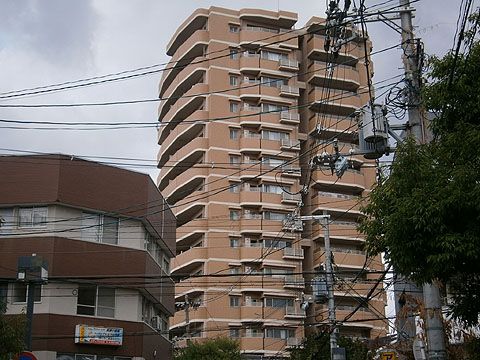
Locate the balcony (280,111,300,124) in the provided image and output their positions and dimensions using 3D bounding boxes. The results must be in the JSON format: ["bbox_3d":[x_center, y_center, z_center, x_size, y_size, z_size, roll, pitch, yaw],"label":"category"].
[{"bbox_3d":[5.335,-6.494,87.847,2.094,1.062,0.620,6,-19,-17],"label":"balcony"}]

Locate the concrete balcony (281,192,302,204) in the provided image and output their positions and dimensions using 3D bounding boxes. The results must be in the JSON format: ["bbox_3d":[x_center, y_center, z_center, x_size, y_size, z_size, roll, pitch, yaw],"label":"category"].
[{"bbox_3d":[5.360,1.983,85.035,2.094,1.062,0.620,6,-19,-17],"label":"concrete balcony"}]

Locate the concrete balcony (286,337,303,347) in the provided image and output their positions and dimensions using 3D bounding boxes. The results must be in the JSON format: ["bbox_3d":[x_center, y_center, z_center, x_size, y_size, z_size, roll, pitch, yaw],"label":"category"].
[{"bbox_3d":[5.368,15.849,81.033,2.128,1.138,0.742,6,-17,-23],"label":"concrete balcony"}]

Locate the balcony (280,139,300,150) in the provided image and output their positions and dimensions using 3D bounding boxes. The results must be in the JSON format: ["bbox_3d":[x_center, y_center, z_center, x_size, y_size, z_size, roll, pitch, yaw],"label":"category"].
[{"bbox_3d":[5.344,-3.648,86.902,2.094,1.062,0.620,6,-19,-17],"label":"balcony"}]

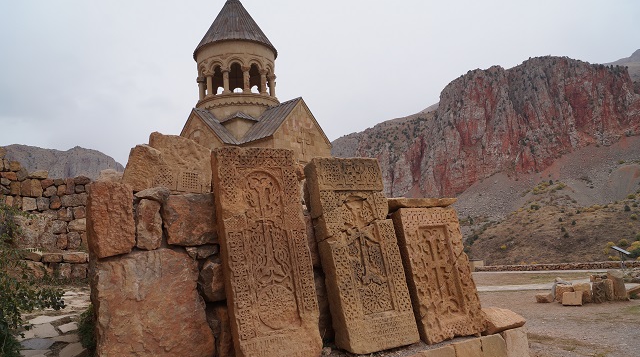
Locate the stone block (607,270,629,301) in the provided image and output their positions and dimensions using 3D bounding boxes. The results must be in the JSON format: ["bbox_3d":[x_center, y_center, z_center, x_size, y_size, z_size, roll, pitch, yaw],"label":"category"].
[{"bbox_3d":[7.479,2.687,12.048,0.310,0.711,0.350,-4,-9,0],"label":"stone block"}]

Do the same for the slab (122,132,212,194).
[{"bbox_3d":[-1.463,-0.144,4.600,0.800,0.540,0.280,0,-10,-24],"label":"slab"}]

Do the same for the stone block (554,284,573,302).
[{"bbox_3d":[6.293,2.958,12.298,0.400,0.424,0.360,-9,-10,28],"label":"stone block"}]

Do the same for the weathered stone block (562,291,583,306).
[{"bbox_3d":[6.197,2.948,11.746,0.420,0.291,0.280,-10,-10,32],"label":"weathered stone block"}]

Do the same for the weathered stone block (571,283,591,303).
[{"bbox_3d":[6.660,2.904,12.162,0.400,0.437,0.360,-9,-10,28],"label":"weathered stone block"}]

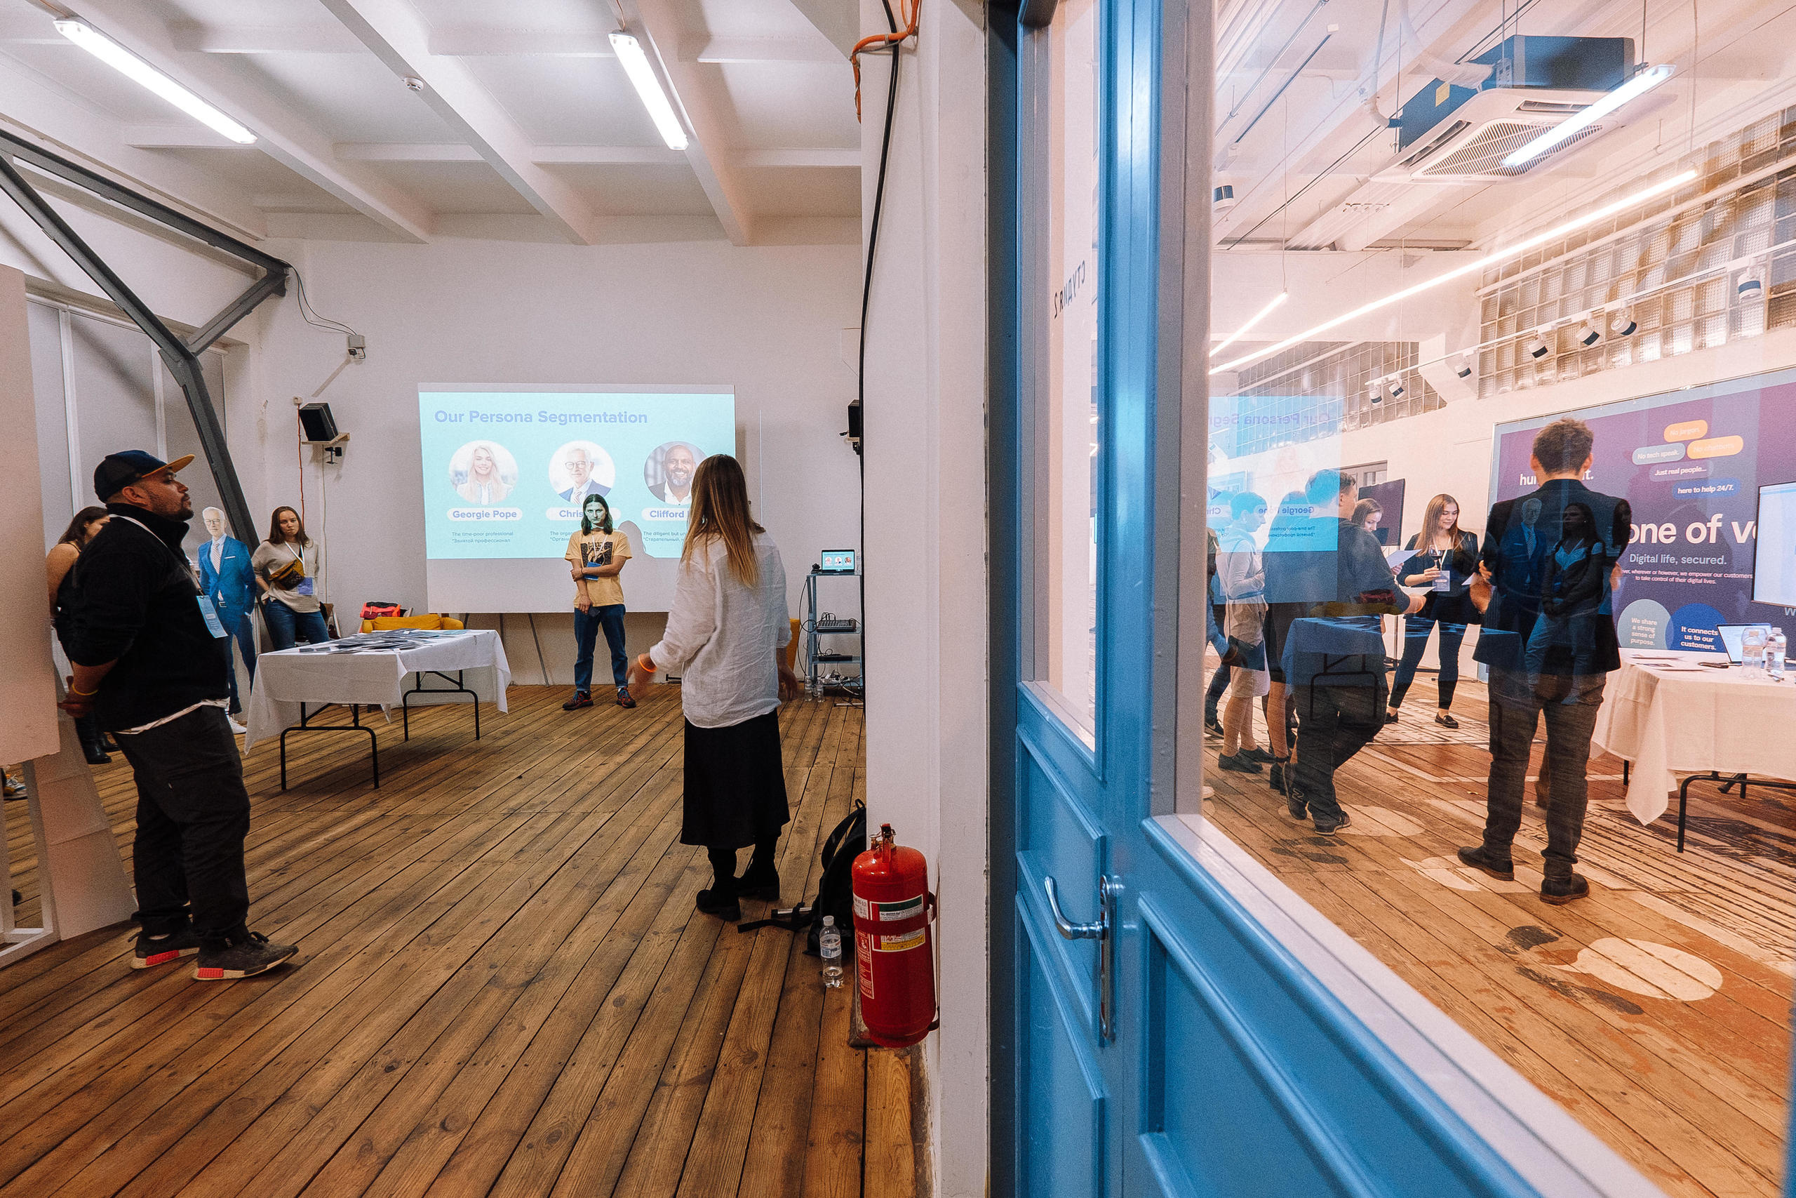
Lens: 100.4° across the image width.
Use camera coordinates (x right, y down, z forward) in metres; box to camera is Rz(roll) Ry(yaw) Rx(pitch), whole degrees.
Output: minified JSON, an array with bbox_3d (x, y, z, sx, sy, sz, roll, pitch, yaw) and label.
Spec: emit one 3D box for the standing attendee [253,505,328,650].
[{"bbox_3d":[-4.574,0.129,5.640,0.330,1.670,0.480,3,5,40],"label":"standing attendee"}]

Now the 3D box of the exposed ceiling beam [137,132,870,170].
[{"bbox_3d":[-3.011,-3.474,5.893,5.632,0.140,0.090,0,4,-1],"label":"exposed ceiling beam"}]

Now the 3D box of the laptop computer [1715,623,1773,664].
[{"bbox_3d":[4.201,0.221,3.554,0.310,0.190,0.270,-1,4,-5],"label":"laptop computer"}]

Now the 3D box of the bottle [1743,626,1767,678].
[{"bbox_3d":[3.708,0.230,3.229,0.066,0.220,0.066,0,4,0],"label":"bottle"}]

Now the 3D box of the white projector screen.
[{"bbox_3d":[-2.986,-0.928,7.018,2.922,2.126,0.050,0,4,-1],"label":"white projector screen"}]

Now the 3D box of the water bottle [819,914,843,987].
[{"bbox_3d":[-0.214,1.123,2.392,0.066,0.224,0.066,-3,4,-1],"label":"water bottle"}]

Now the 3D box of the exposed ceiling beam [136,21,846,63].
[{"bbox_3d":[-2.320,-3.372,4.566,4.103,0.140,0.090,0,4,-1],"label":"exposed ceiling beam"}]

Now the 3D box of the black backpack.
[{"bbox_3d":[-0.196,0.924,2.557,0.260,0.460,0.300,1,4,14],"label":"black backpack"}]

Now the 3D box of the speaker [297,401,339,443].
[{"bbox_3d":[-5.388,-1.645,6.973,0.190,0.300,0.180,-1,33,-13],"label":"speaker"}]

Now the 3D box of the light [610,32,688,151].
[{"bbox_3d":[-1.513,-3.117,4.665,0.130,0.085,1.180,0,4,-1],"label":"light"}]

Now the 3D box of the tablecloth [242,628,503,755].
[{"bbox_3d":[-3.184,0.520,4.761,0.870,0.520,1.320,0,4,-3],"label":"tablecloth"}]

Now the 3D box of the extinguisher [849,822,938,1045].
[{"bbox_3d":[-0.013,0.702,1.558,0.150,0.440,0.150,-4,4,0],"label":"extinguisher"}]

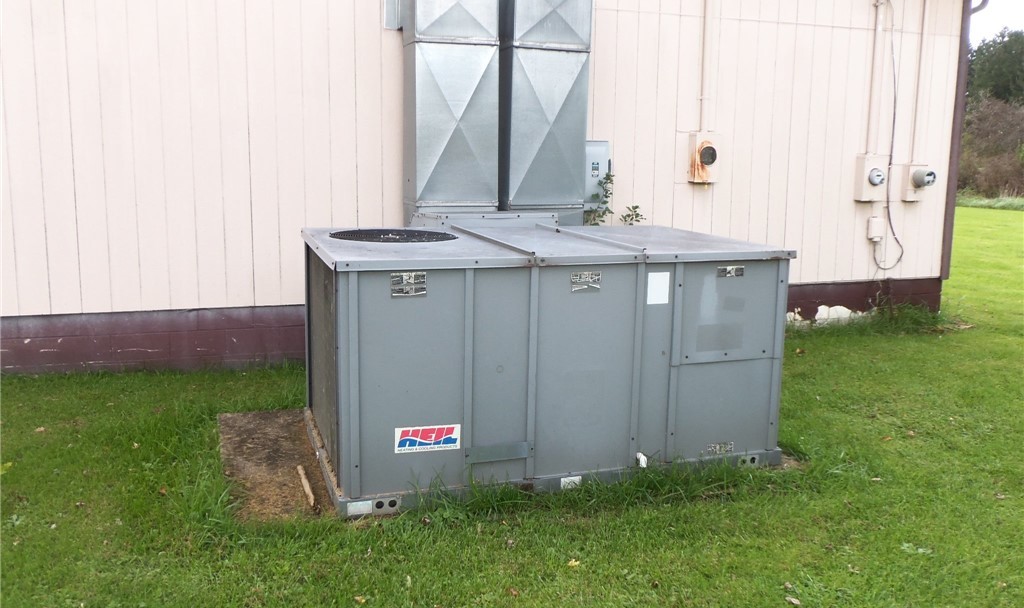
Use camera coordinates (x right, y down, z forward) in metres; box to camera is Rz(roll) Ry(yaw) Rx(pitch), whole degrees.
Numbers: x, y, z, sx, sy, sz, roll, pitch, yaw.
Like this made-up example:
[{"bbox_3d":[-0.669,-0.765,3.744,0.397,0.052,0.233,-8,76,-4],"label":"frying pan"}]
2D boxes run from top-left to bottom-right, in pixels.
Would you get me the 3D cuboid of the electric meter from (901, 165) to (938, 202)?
[{"bbox_3d":[4.034,-1.190,8.194,0.200,0.360,0.260,-2,10,-18],"label":"electric meter"}]

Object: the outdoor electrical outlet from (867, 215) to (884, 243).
[{"bbox_3d":[3.612,-0.748,8.226,0.155,0.255,0.075,-2,10,-18],"label":"outdoor electrical outlet"}]

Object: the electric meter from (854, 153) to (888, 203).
[{"bbox_3d":[3.541,-1.214,8.056,0.290,0.440,0.200,-2,10,-18],"label":"electric meter"}]

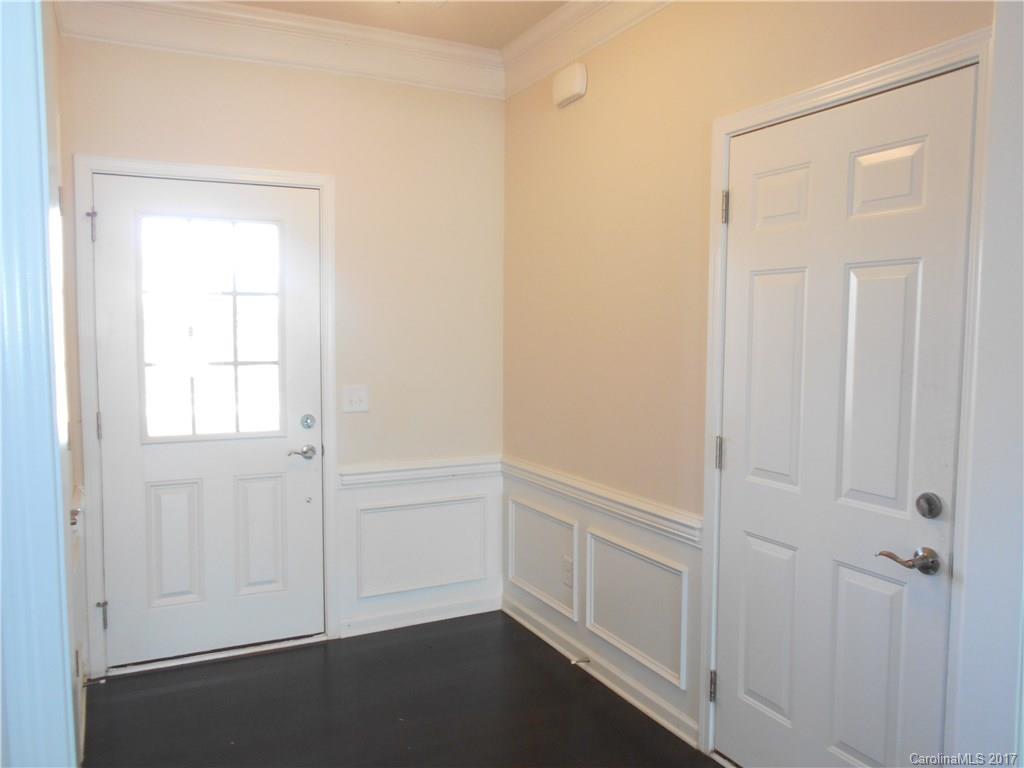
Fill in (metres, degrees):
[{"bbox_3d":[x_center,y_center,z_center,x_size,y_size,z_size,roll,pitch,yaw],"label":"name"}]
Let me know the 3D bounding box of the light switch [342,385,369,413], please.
[{"bbox_3d":[-0.732,0.072,3.613,0.120,0.125,0.014,-2,5,-28],"label":"light switch"}]

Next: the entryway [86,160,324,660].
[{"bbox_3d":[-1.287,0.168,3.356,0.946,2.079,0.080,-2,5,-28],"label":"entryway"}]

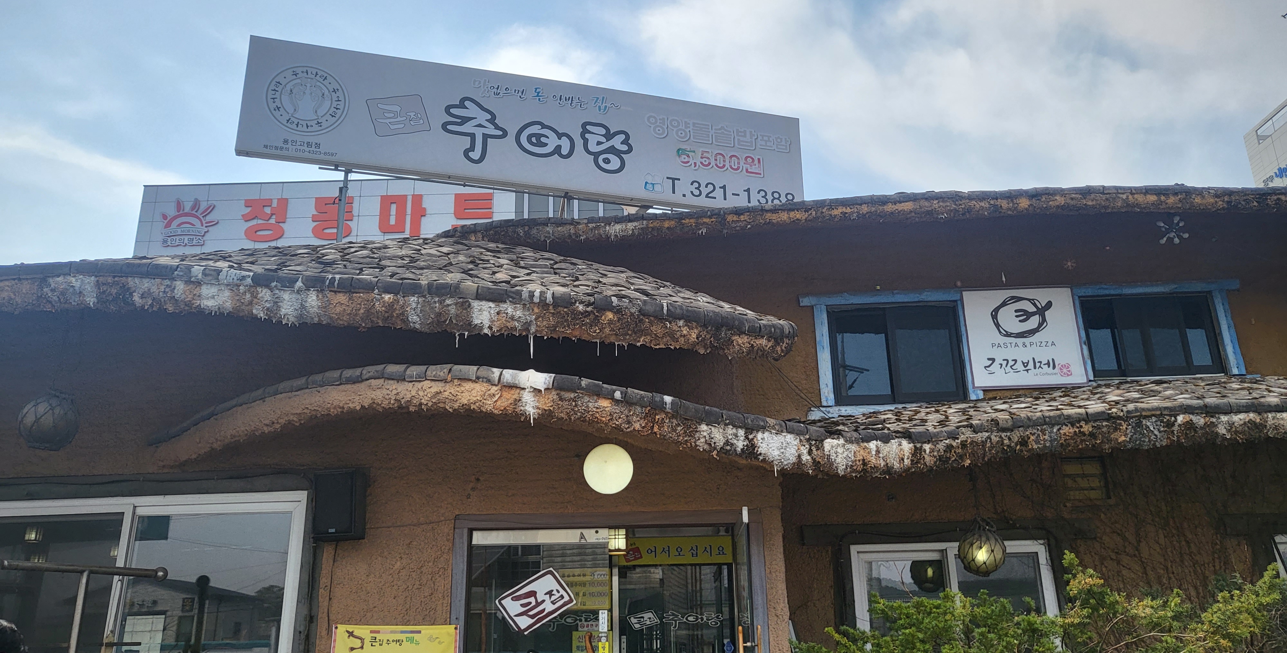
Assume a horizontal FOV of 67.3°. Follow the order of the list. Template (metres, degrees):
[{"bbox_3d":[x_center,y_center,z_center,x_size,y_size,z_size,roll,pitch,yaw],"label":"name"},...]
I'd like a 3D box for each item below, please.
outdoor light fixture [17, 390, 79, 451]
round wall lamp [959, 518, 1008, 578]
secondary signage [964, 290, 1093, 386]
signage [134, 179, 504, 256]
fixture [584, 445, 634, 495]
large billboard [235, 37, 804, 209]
[{"bbox_3d":[-3.351,0.535,5.442,0.306,0.321,0.306,-1,-20,1],"label":"outdoor light fixture"},{"bbox_3d":[2.101,1.368,5.993,0.284,0.376,0.284,-2,-20,2],"label":"round wall lamp"},{"bbox_3d":[2.873,0.084,7.315,0.833,0.783,0.050,-2,-20,3],"label":"secondary signage"},{"bbox_3d":[-8.481,-2.705,25.905,10.117,2.522,0.300,-2,-20,2],"label":"signage"},{"bbox_3d":[-0.227,0.910,6.140,0.316,0.319,0.316,-1,-20,1],"label":"fixture"},{"bbox_3d":[-1.094,-2.047,10.441,6.017,1.312,0.170,5,-20,-15],"label":"large billboard"}]

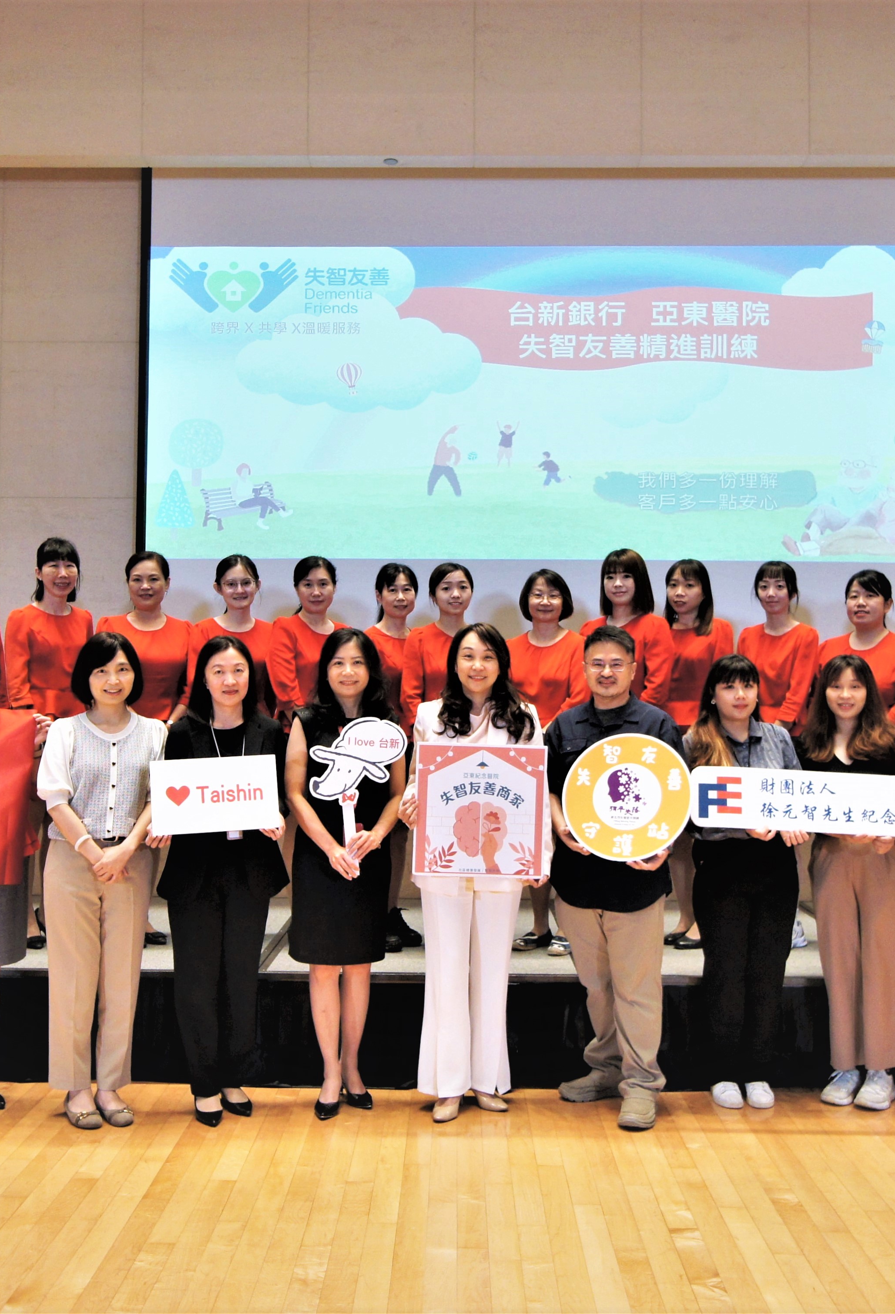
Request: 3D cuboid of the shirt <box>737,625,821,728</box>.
[{"bbox_3d":[1.390,0.090,5.050,0.370,0.471,0.250,0,-1,18],"label":"shirt"}]

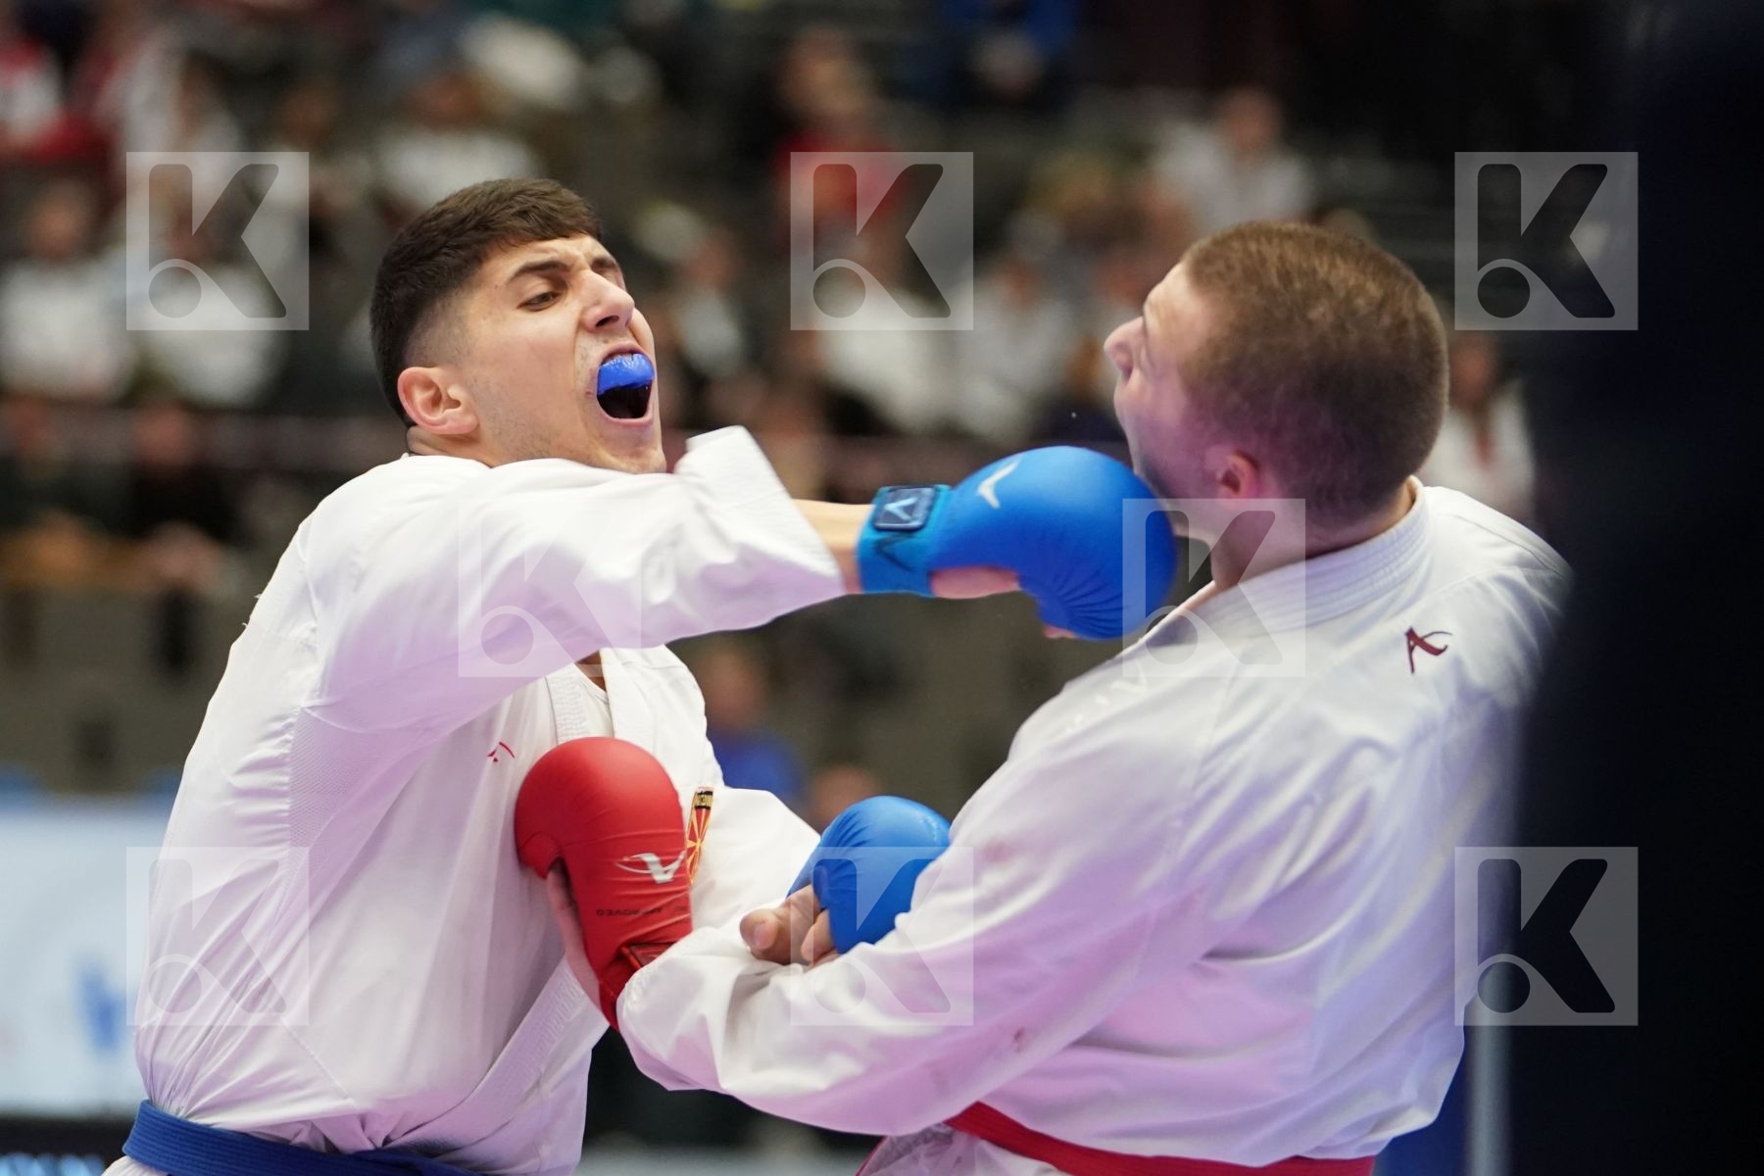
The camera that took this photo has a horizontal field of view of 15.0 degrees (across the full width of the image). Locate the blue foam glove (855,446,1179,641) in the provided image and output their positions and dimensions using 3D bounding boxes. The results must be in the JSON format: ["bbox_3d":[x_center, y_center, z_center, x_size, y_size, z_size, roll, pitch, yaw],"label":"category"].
[{"bbox_3d":[0.092,-0.030,4.560,0.212,0.132,0.120,-2,12,-8],"label":"blue foam glove"}]

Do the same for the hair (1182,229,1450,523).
[{"bbox_3d":[0.293,-0.144,4.550,0.192,0.205,0.168,25,30,35],"label":"hair"}]

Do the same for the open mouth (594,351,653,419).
[{"bbox_3d":[-0.175,-0.137,4.559,0.052,0.051,0.030,-9,-8,-40],"label":"open mouth"}]

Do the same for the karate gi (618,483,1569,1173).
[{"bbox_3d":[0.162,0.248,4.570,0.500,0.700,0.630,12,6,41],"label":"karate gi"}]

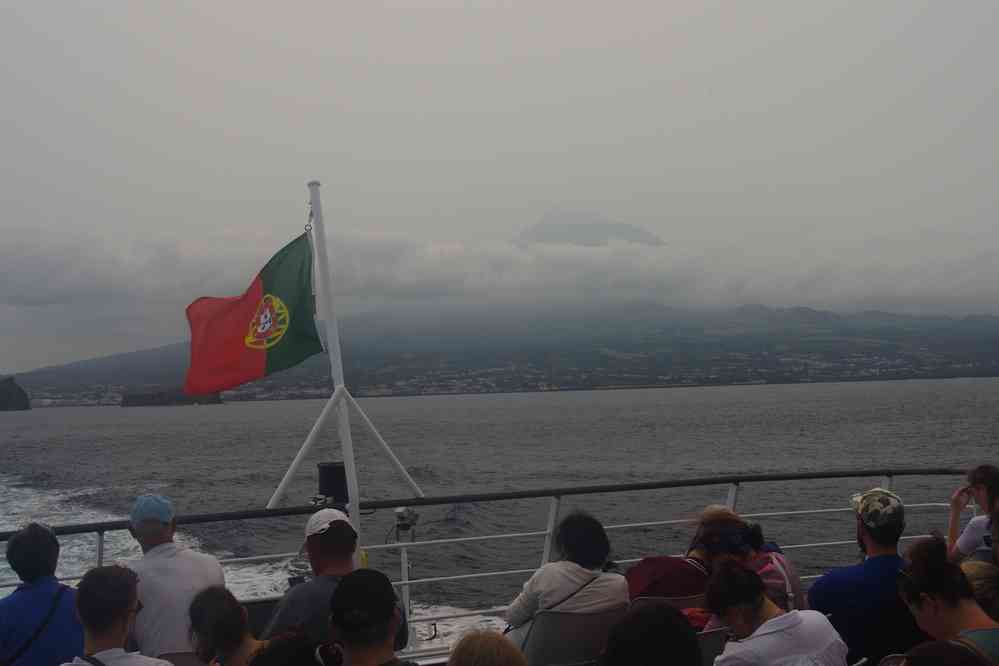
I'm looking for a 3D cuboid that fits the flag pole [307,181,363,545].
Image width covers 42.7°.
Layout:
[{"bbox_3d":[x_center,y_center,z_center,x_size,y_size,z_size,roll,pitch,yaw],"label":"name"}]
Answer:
[{"bbox_3d":[-1.005,0.412,8.118,0.075,3.036,0.075,-1,-20,-23],"label":"flag pole"}]

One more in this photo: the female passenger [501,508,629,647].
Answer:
[{"bbox_3d":[0.270,1.360,5.650,0.520,1.220,0.780,-1,-3,-14],"label":"female passenger"}]

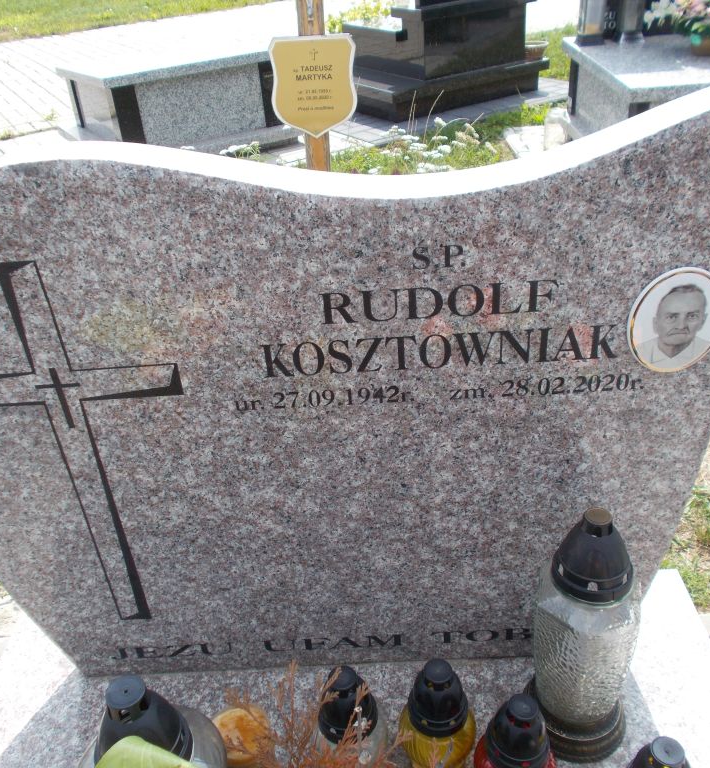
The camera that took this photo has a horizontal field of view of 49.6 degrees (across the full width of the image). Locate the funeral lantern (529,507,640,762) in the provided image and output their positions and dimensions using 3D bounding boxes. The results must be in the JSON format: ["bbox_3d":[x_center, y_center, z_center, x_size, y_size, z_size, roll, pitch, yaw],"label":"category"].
[{"bbox_3d":[0.267,0.281,0.891,0.125,0.343,0.125,-3,33,2],"label":"funeral lantern"}]

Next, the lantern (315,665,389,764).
[{"bbox_3d":[-0.004,0.401,0.869,0.085,0.206,0.085,-3,33,2],"label":"lantern"}]

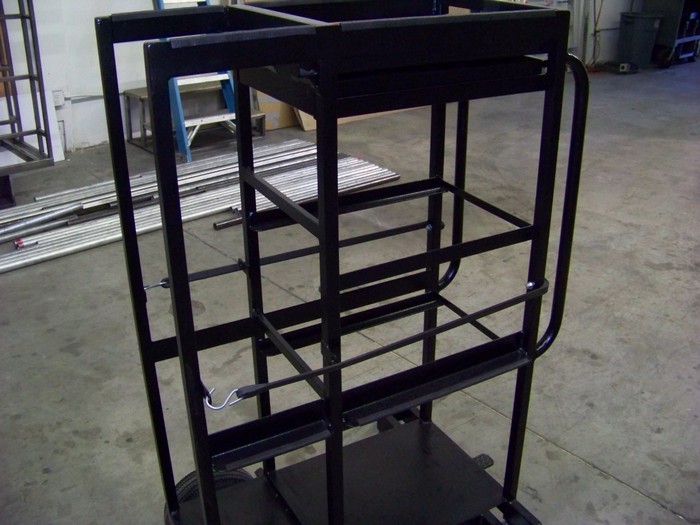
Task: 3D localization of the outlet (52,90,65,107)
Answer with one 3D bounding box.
[{"bbox_3d":[-2.336,-1.308,5.820,0.096,0.110,0.050,-19,30,-35],"label":"outlet"}]

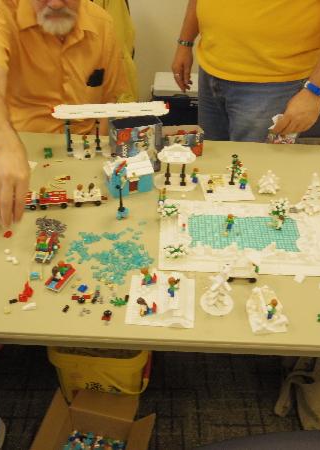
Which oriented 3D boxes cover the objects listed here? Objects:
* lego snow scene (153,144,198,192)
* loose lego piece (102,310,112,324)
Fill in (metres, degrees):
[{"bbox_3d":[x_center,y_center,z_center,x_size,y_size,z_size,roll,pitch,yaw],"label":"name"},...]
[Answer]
[{"bbox_3d":[0.046,-0.154,1.206,0.118,0.110,0.086,2,39,-1],"label":"lego snow scene"},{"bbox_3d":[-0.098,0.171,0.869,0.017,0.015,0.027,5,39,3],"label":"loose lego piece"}]

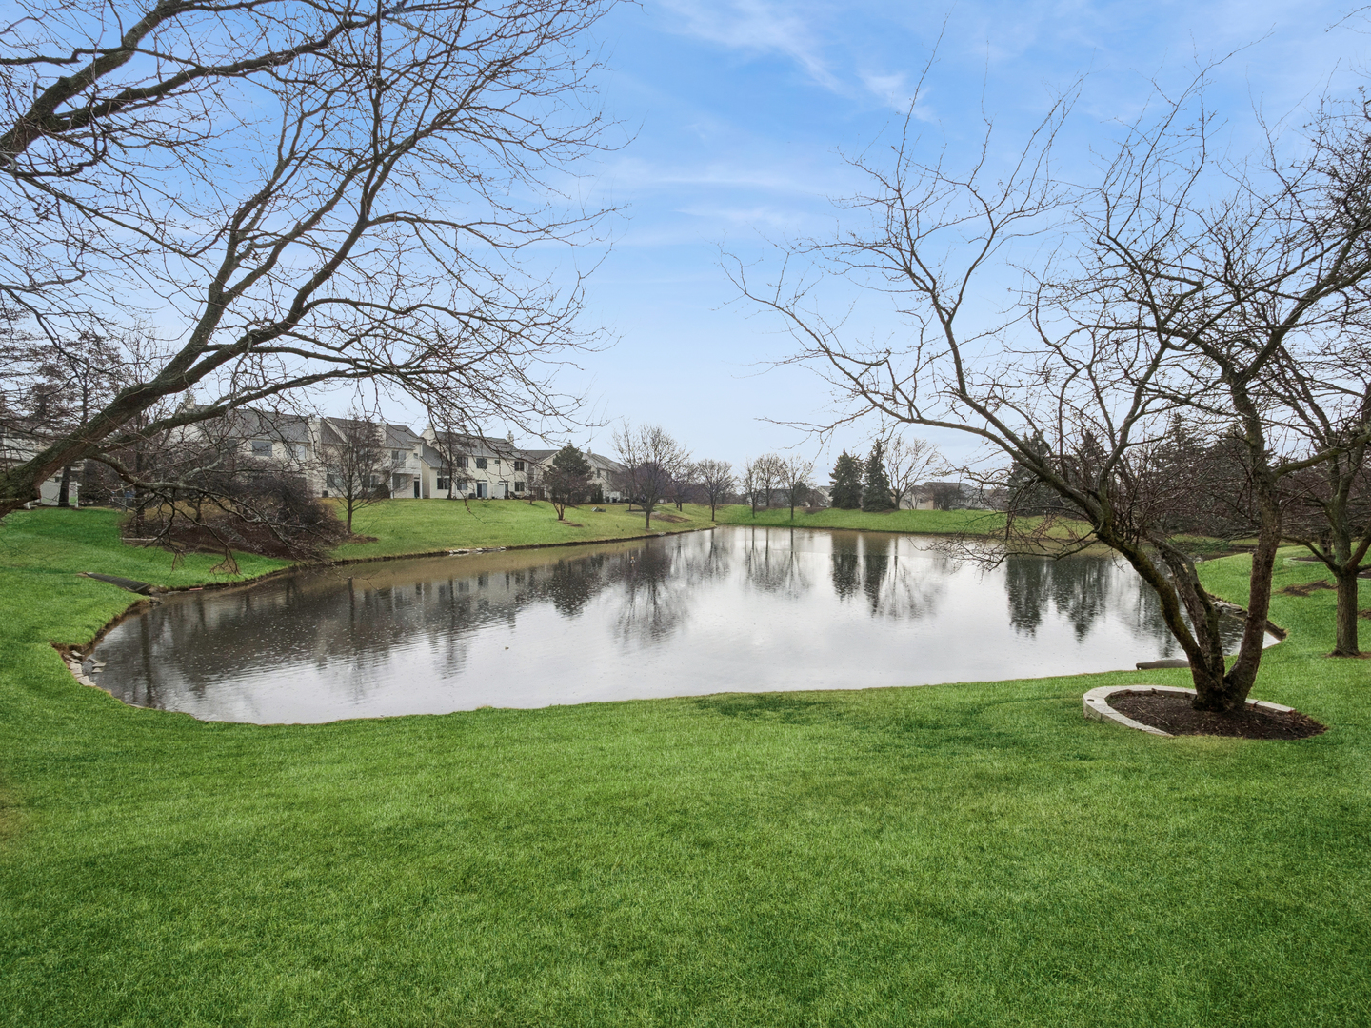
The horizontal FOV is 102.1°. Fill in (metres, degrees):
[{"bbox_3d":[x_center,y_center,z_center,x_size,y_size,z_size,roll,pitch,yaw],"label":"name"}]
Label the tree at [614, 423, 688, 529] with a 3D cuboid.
[{"bbox_3d":[-4.450,-4.940,72.000,9.600,13.910,9.310,0,1,0],"label":"tree"}]

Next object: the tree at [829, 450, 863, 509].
[{"bbox_3d":[31.580,-6.740,109.000,6.530,11.580,6.330,0,1,0],"label":"tree"}]

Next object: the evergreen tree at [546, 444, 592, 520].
[{"bbox_3d":[-15.370,-4.230,73.000,6.060,10.010,5.880,0,1,0],"label":"evergreen tree"}]

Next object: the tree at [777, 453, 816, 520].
[{"bbox_3d":[22.390,-5.300,112.000,7.360,13.410,7.130,0,1,0],"label":"tree"}]

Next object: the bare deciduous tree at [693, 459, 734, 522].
[{"bbox_3d":[5.630,-4.890,110.000,8.070,12.540,7.830,0,1,0],"label":"bare deciduous tree"}]

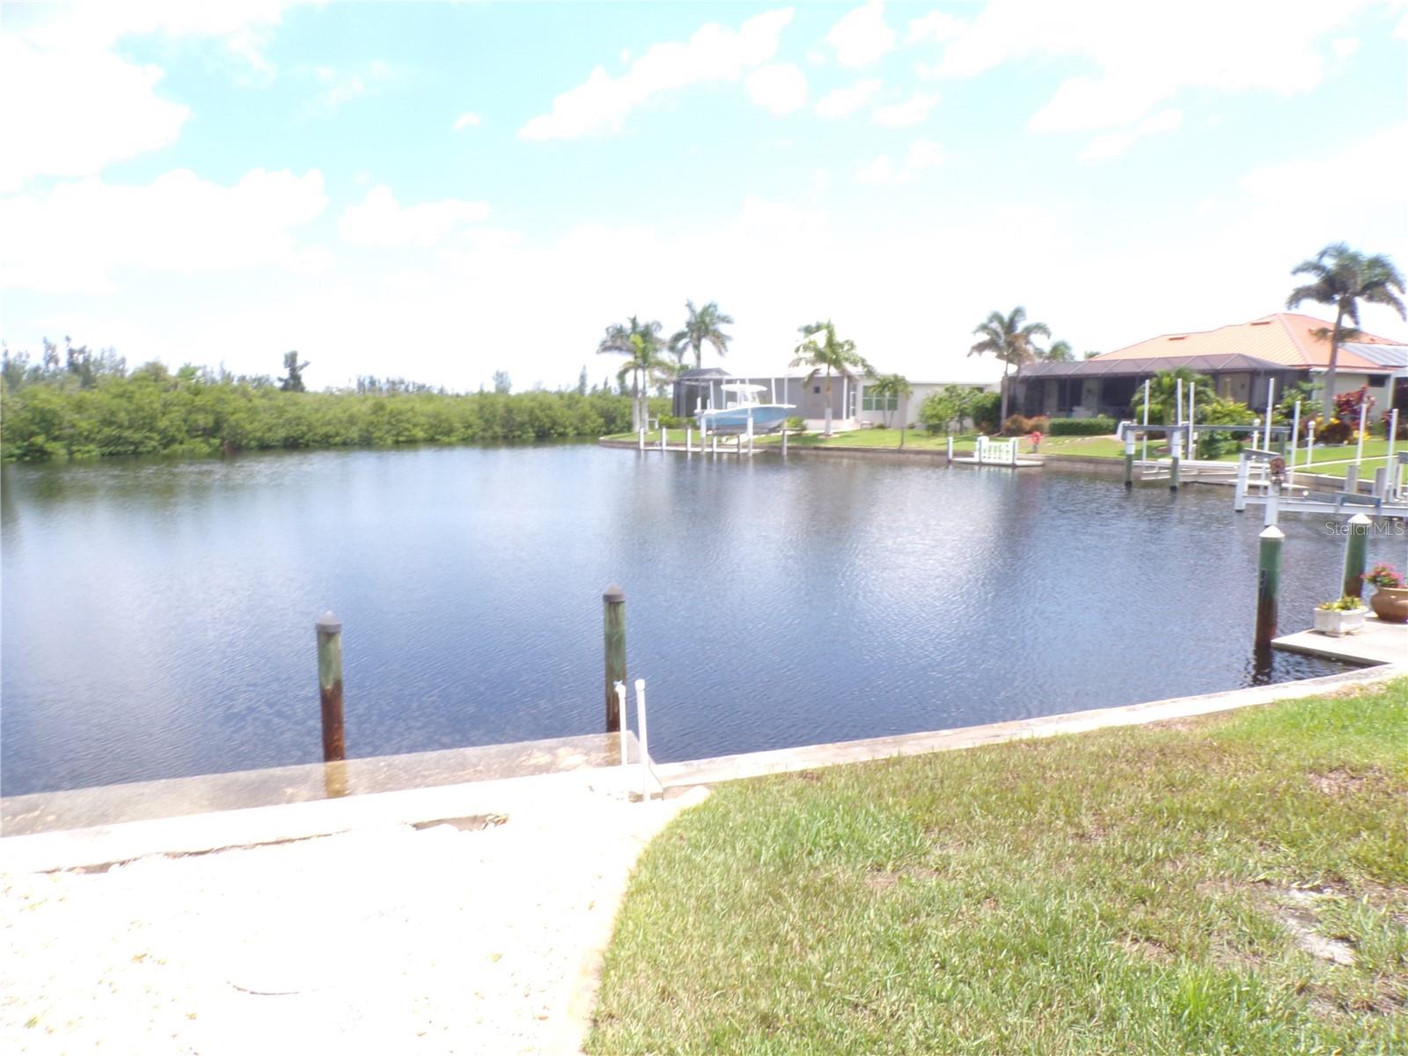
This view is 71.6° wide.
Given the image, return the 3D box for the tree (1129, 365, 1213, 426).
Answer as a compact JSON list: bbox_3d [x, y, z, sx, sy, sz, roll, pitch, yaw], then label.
[{"bbox_3d":[19.873,-5.050,41.500,3.300,3.600,3.300,4,8,26],"label":"tree"}]

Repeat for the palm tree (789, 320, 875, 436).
[{"bbox_3d":[7.285,-8.505,55.500,4.878,6.501,4.600,0,7,0],"label":"palm tree"}]

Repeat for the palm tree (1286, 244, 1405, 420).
[{"bbox_3d":[27.590,-8.021,42.000,5.000,8.400,5.000,5,8,33],"label":"palm tree"}]

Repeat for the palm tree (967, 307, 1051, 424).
[{"bbox_3d":[15.946,-8.332,51.000,4.367,6.315,4.100,0,7,0],"label":"palm tree"}]

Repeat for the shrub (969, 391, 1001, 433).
[{"bbox_3d":[15.978,-6.579,55.500,1.800,2.300,1.800,2,7,16],"label":"shrub"}]

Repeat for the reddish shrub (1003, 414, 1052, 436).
[{"bbox_3d":[16.691,-5.299,50.300,2.494,1.122,1.900,0,7,0],"label":"reddish shrub"}]

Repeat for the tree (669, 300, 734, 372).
[{"bbox_3d":[-0.120,-12.160,71.000,4.800,9.000,4.800,0,7,0],"label":"tree"}]

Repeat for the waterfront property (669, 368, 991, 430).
[{"bbox_3d":[8.539,-8.794,64.500,18.800,4.500,11.500,3,8,24],"label":"waterfront property"}]

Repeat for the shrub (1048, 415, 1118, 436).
[{"bbox_3d":[19.603,-5.246,50.500,3.300,1.020,1.200,6,9,40],"label":"shrub"}]

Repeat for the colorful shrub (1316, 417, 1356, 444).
[{"bbox_3d":[24.598,-3.768,38.000,1.541,1.060,1.400,0,7,0],"label":"colorful shrub"}]

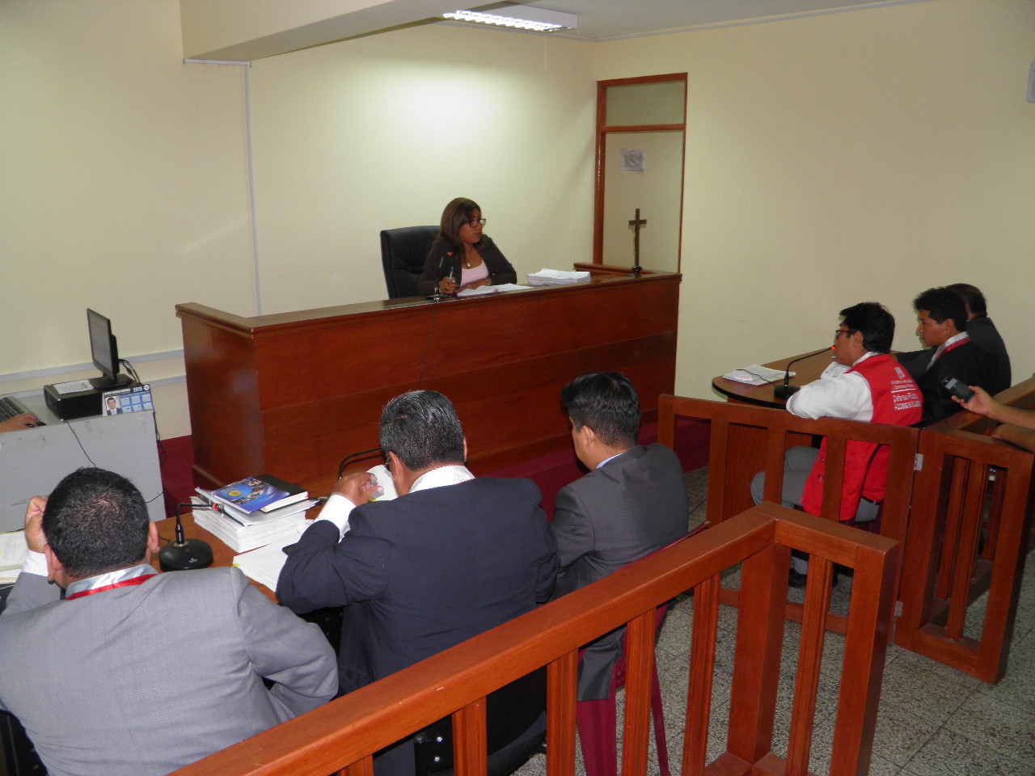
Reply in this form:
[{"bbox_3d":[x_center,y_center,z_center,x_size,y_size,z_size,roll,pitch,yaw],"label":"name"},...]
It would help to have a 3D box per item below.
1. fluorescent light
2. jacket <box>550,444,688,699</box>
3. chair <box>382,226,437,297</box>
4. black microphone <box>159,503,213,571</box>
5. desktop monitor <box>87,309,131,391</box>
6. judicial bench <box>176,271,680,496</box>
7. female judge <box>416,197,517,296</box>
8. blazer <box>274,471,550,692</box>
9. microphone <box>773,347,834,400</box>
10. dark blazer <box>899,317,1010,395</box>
[{"bbox_3d":[-0.156,-2.389,5.334,1.240,0.085,0.290,-12,19,-40],"label":"fluorescent light"},{"bbox_3d":[0.259,0.473,2.392,0.520,0.700,0.440,-14,20,-42],"label":"jacket"},{"bbox_3d":[-0.362,-0.297,4.814,0.630,1.220,0.670,-12,19,-40],"label":"chair"},{"bbox_3d":[-0.939,0.406,2.406,0.210,0.170,0.155,3,15,11],"label":"black microphone"},{"bbox_3d":[-1.944,-0.185,3.966,0.190,0.345,0.450,-11,18,-36],"label":"desktop monitor"},{"bbox_3d":[-0.310,-0.089,4.625,2.740,0.925,0.900,-12,19,-40],"label":"judicial bench"},{"bbox_3d":[-0.325,-0.356,4.723,0.600,1.370,0.680,-11,18,-37],"label":"female judge"},{"bbox_3d":[-0.184,0.521,2.128,0.660,0.660,0.500,-11,18,-38],"label":"blazer"},{"bbox_3d":[1.394,-0.092,4.092,0.150,0.290,0.330,-9,17,-32],"label":"microphone"},{"bbox_3d":[2.323,-0.062,4.429,0.520,0.660,0.540,13,19,42],"label":"dark blazer"}]

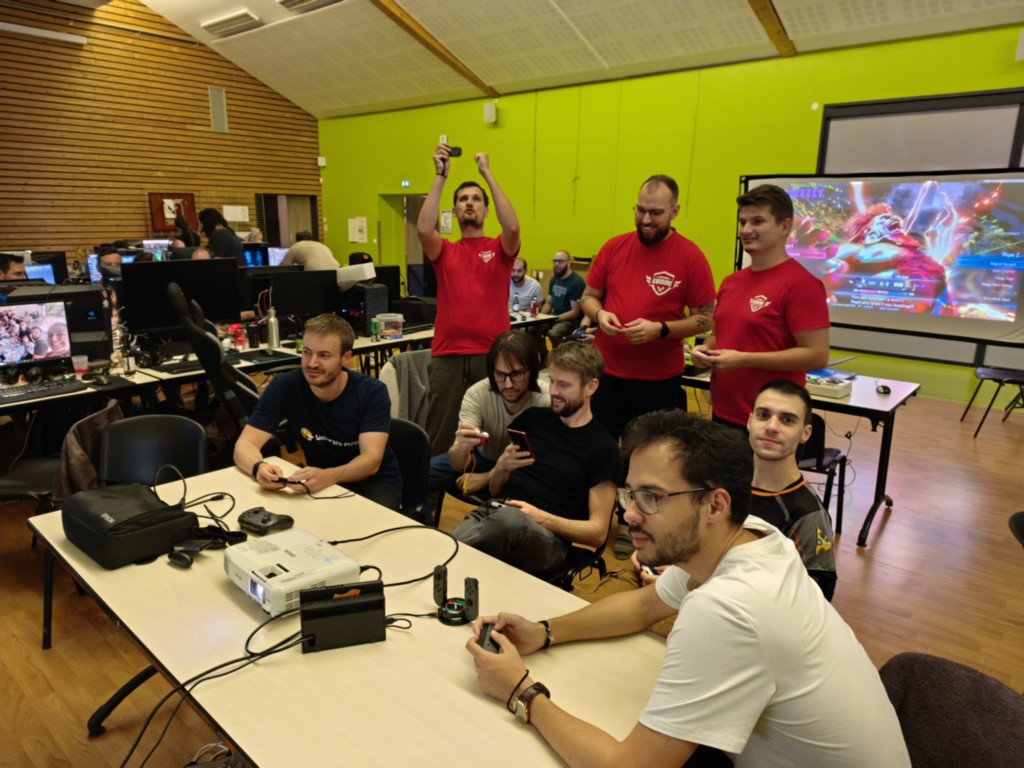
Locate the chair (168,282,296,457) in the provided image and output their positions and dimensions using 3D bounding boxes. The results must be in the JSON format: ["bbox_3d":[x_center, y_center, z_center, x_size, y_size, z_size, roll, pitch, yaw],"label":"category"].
[{"bbox_3d":[-1.500,0.034,4.016,0.780,1.270,0.660,-6,16,-26],"label":"chair"}]

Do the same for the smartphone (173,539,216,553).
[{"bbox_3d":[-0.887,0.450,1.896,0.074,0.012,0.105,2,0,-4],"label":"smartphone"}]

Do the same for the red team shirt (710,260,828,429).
[{"bbox_3d":[1.014,-0.167,2.680,0.270,0.630,0.460,-9,17,-35],"label":"red team shirt"}]

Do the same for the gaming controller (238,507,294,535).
[{"bbox_3d":[-0.738,0.408,2.034,0.152,0.058,0.108,9,16,31],"label":"gaming controller"}]

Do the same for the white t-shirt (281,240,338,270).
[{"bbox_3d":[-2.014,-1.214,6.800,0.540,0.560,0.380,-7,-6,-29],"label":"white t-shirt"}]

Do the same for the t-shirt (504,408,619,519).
[{"bbox_3d":[0.178,0.287,2.400,0.420,0.480,0.270,14,5,42],"label":"t-shirt"}]

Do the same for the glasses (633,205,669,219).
[{"bbox_3d":[0.609,-0.740,2.887,0.142,0.045,0.145,12,32,37],"label":"glasses"}]

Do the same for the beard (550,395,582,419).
[{"bbox_3d":[0.197,0.078,2.420,0.080,0.085,0.115,-25,26,-35],"label":"beard"}]

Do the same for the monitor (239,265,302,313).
[{"bbox_3d":[-1.845,-0.653,5.284,0.190,0.500,0.550,13,18,39],"label":"monitor"}]

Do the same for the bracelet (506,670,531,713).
[{"bbox_3d":[0.014,0.590,1.305,0.020,0.083,0.066,23,-22,11],"label":"bracelet"}]

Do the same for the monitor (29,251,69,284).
[{"bbox_3d":[-4.269,-1.048,6.200,0.080,0.350,0.520,14,19,41],"label":"monitor"}]

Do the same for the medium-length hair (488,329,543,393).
[{"bbox_3d":[0.009,-0.082,2.480,0.190,0.240,0.220,4,26,12],"label":"medium-length hair"}]

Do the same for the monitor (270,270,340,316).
[{"bbox_3d":[-1.544,-0.664,5.050,0.080,0.340,0.550,14,19,41],"label":"monitor"}]

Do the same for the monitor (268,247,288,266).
[{"bbox_3d":[-2.749,-1.444,8.417,0.190,0.490,0.540,13,18,39],"label":"monitor"}]

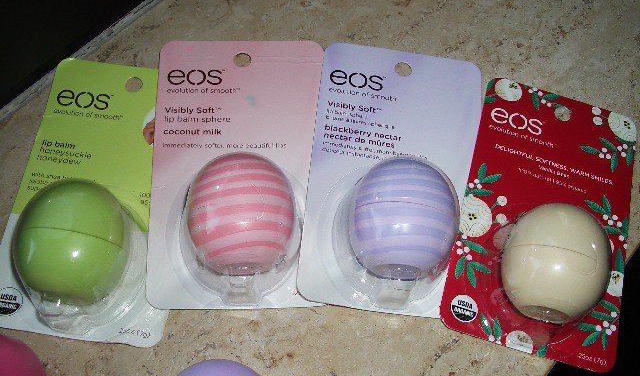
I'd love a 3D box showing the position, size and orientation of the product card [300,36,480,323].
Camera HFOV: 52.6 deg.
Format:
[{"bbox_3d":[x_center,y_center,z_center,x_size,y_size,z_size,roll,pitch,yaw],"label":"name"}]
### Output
[{"bbox_3d":[0.034,-0.013,0.258,0.071,0.042,0.118,7,71,-2],"label":"product card"}]

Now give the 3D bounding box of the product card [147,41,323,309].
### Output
[{"bbox_3d":[-0.032,-0.016,0.253,0.071,0.042,0.118,0,71,-5],"label":"product card"}]

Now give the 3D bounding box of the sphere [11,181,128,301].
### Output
[{"bbox_3d":[-0.091,0.019,0.238,0.038,0.038,0.045,9,71,-1],"label":"sphere"}]

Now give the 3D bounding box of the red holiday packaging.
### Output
[{"bbox_3d":[0.098,0.005,0.257,0.071,0.042,0.118,16,71,1],"label":"red holiday packaging"}]

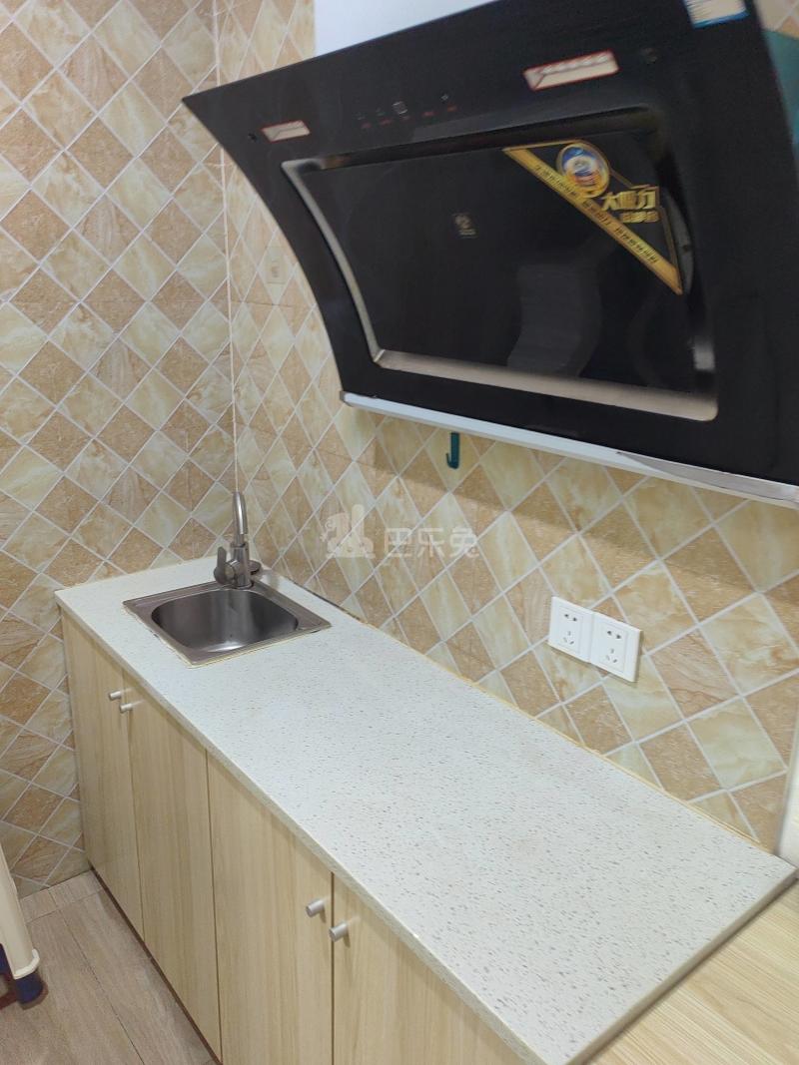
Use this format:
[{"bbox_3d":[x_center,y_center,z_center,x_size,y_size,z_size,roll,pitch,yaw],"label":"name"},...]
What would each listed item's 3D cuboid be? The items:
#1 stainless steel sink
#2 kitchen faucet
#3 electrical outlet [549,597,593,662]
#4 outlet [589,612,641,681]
[{"bbox_3d":[-0.393,0.247,1.875,0.323,0.146,0.374,-13,23,-37],"label":"stainless steel sink"},{"bbox_3d":[-0.382,0.024,1.928,0.099,0.253,0.168,-4,19,-15],"label":"kitchen faucet"},{"bbox_3d":[0.278,0.153,1.337,0.010,0.086,0.086,-13,23,-37],"label":"electrical outlet"},{"bbox_3d":[0.331,0.175,1.274,0.010,0.086,0.086,-13,23,-37],"label":"outlet"}]

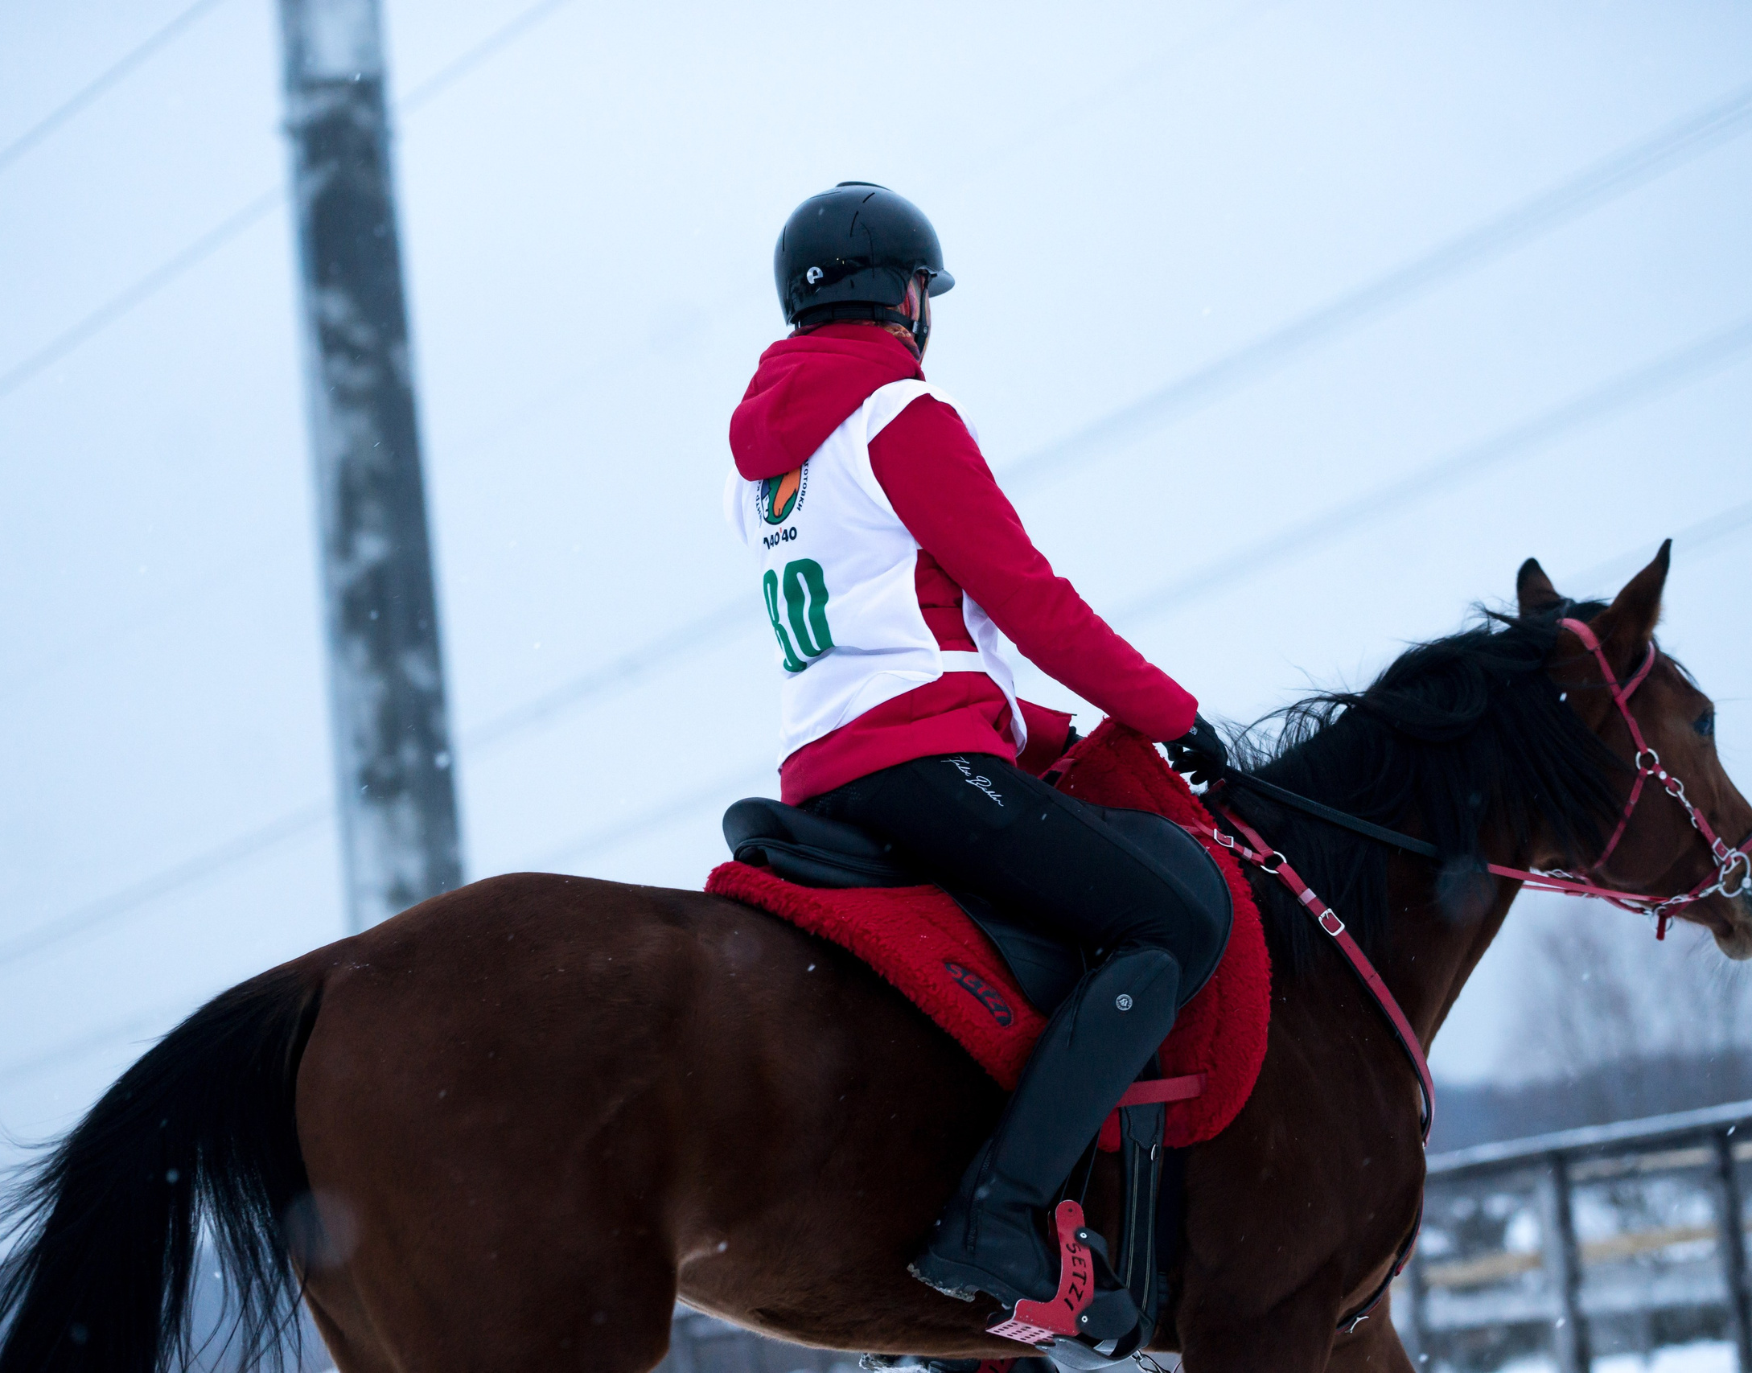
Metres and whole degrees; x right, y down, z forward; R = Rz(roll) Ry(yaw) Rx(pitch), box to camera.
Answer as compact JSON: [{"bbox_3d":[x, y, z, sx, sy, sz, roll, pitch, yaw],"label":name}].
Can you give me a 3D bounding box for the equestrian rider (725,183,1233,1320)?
[{"bbox_3d":[0.127,0.092,7.200,0.640,1.460,0.640,-3,-6,-25],"label":"equestrian rider"}]

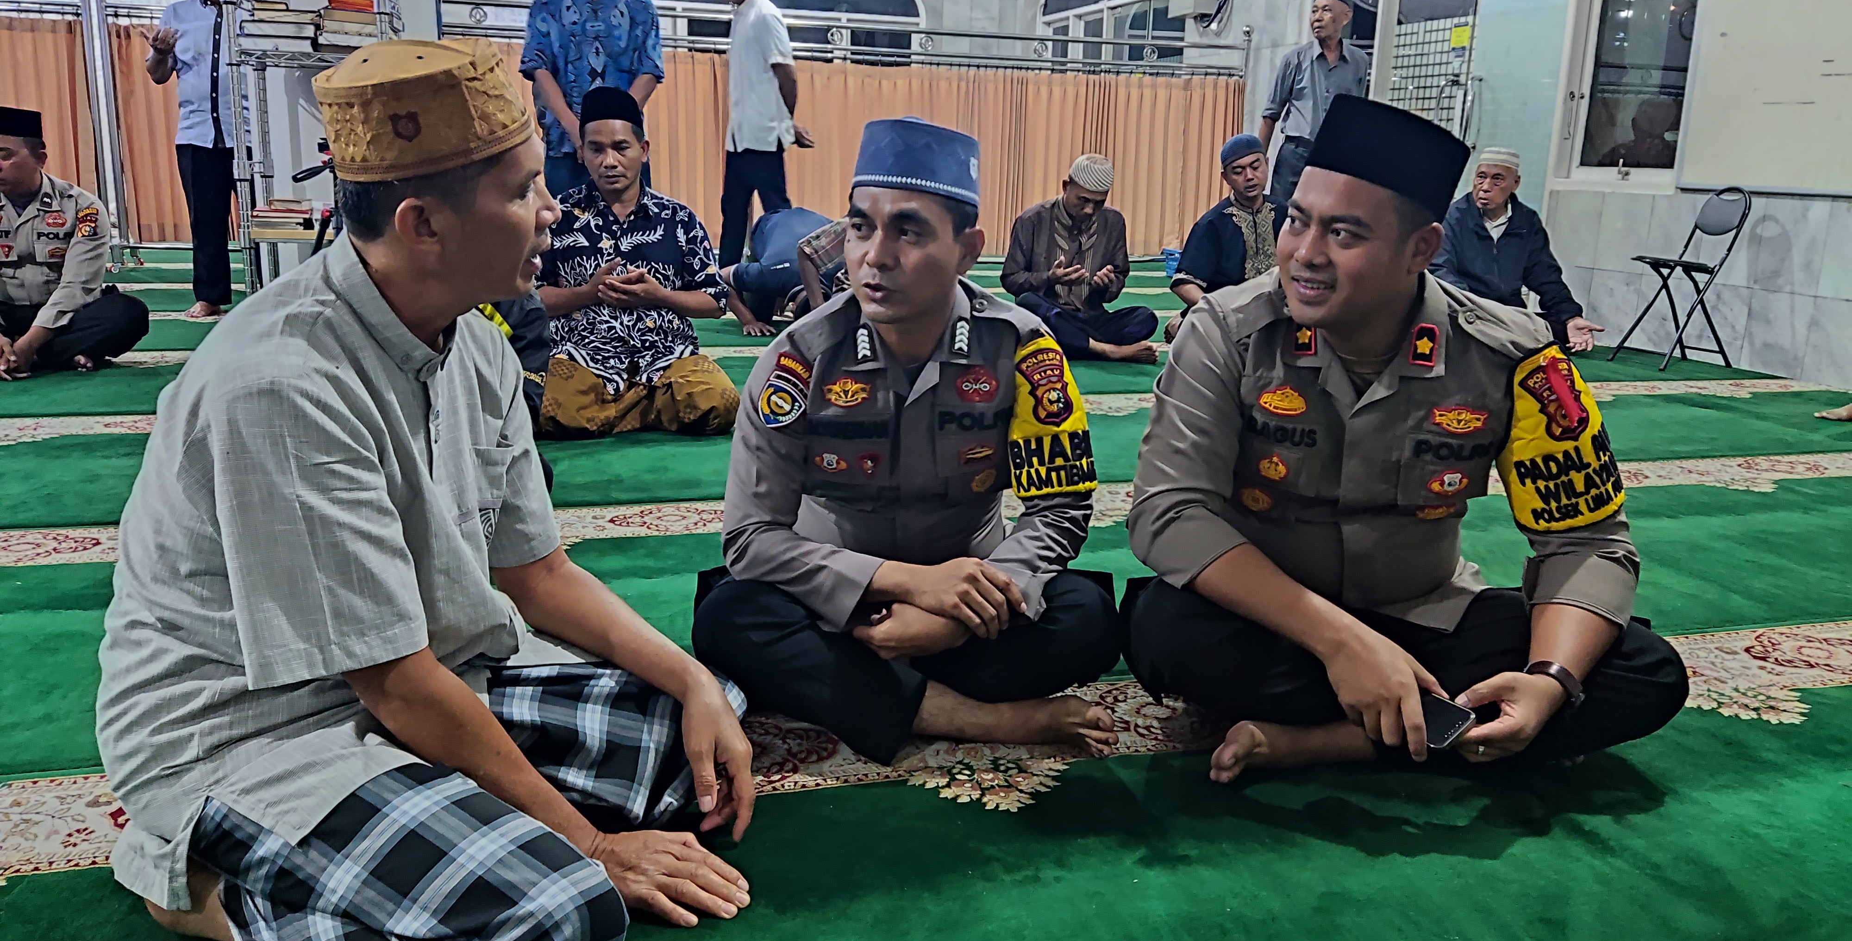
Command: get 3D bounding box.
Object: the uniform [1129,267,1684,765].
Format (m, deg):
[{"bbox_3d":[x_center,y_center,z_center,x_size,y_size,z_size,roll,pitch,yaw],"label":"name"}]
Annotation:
[{"bbox_3d":[0.738,0.021,2.090,0.710,0.660,0.600,6,14,17],"label":"uniform"}]

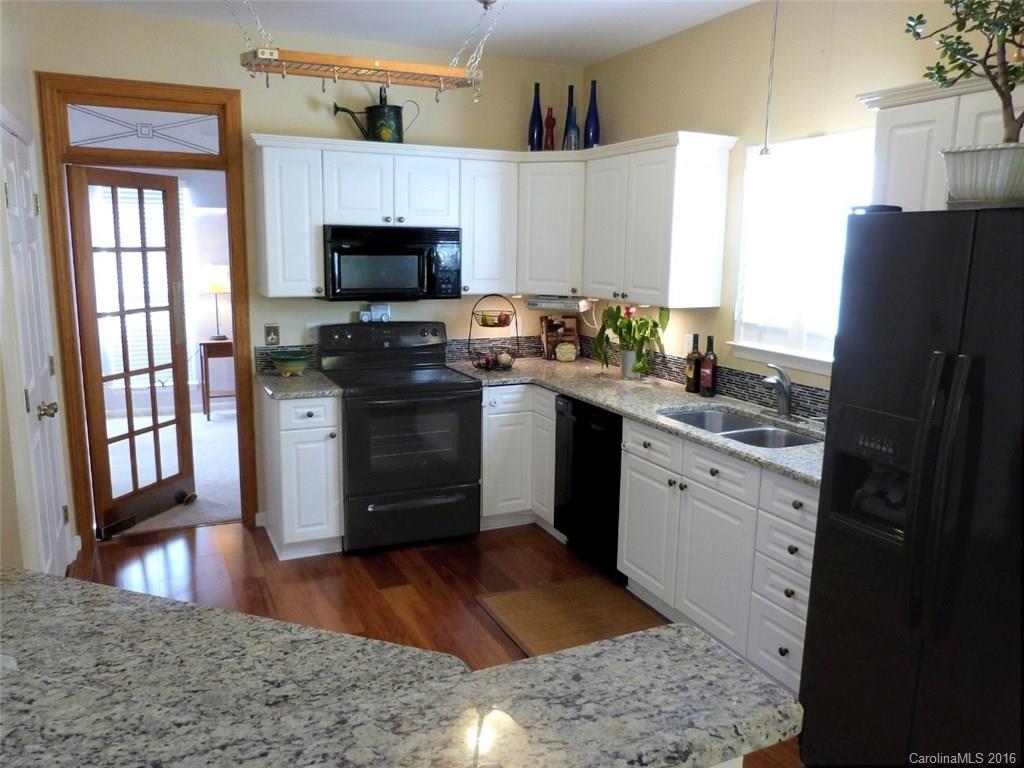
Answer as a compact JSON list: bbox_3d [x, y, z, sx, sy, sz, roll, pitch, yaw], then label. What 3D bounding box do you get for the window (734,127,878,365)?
[{"bbox_3d":[1.260,-0.556,3.198,0.092,0.981,0.848,-3,10,-25],"label":"window"}]

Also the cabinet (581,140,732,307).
[{"bbox_3d":[0.733,-0.835,3.941,0.320,0.797,0.817,-3,10,-25],"label":"cabinet"}]

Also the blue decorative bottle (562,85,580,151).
[{"bbox_3d":[0.355,-1.565,4.415,0.097,0.411,0.097,1,9,0],"label":"blue decorative bottle"}]

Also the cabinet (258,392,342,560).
[{"bbox_3d":[-1.164,0.450,4.084,0.324,0.869,0.613,-3,10,-25],"label":"cabinet"}]

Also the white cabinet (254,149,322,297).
[{"bbox_3d":[-1.192,-0.858,3.982,0.294,0.754,0.329,-4,11,-25],"label":"white cabinet"}]

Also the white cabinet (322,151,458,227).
[{"bbox_3d":[-0.710,-1.074,4.173,0.765,0.377,0.329,-4,11,-25],"label":"white cabinet"}]

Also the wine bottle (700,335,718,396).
[{"bbox_3d":[0.995,-0.089,3.734,0.076,0.297,0.076,-4,11,-25],"label":"wine bottle"}]

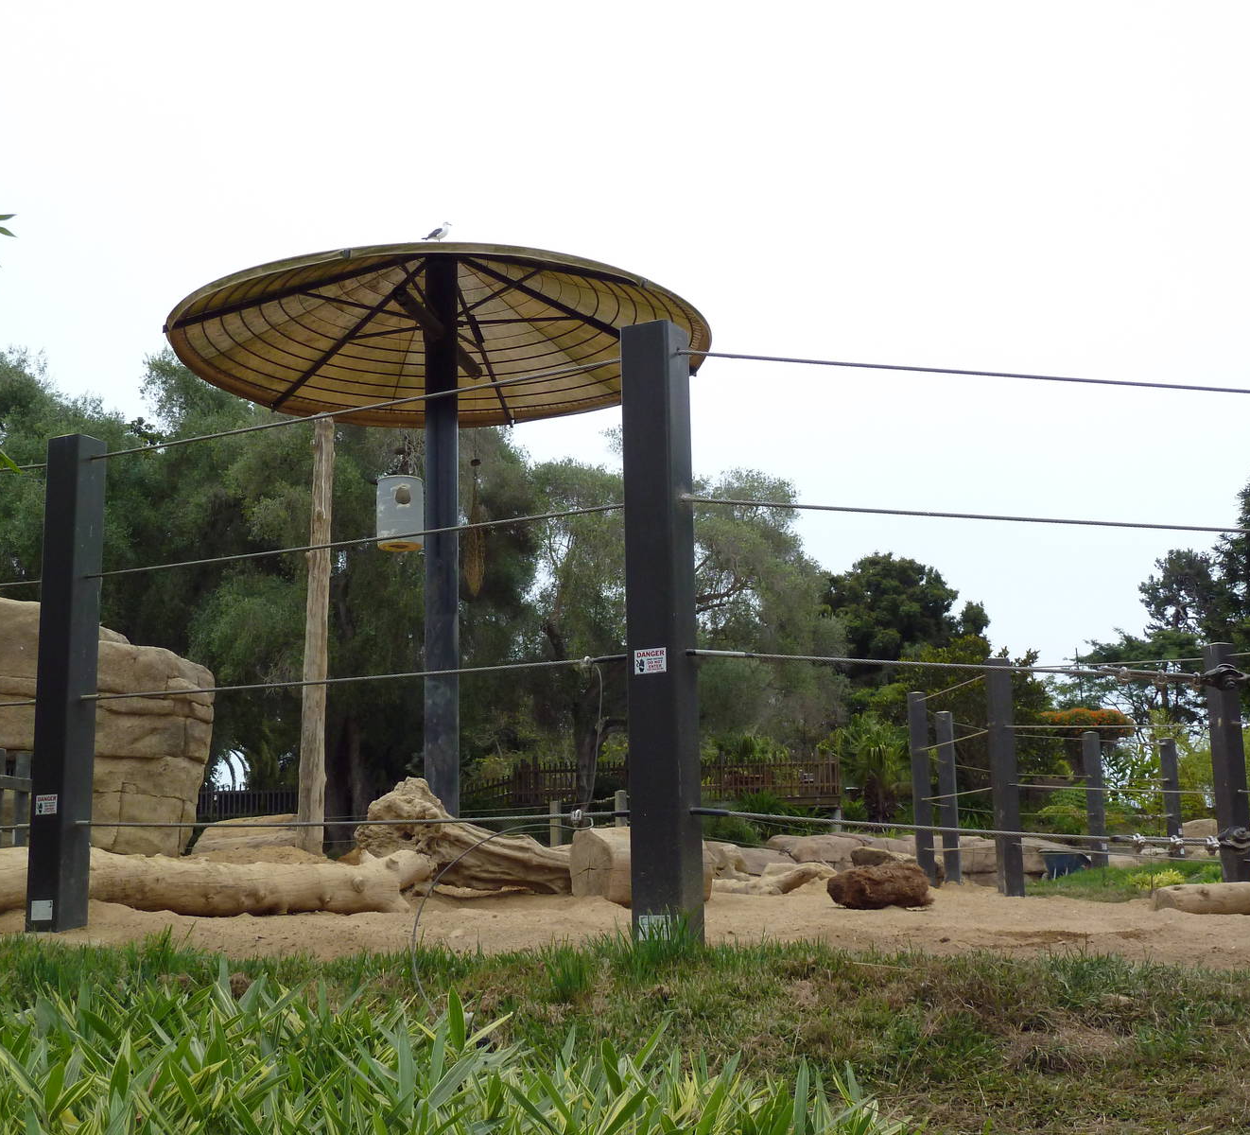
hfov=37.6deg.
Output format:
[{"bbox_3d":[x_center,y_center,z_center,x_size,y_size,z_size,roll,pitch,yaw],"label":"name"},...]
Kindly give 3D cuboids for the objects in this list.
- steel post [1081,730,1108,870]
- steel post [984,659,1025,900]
[{"bbox_3d":[7.764,3.946,30.223,0.207,2.420,0.207,-10,-15,38],"label":"steel post"},{"bbox_3d":[4.005,2.197,19.352,0.203,2.450,0.203,1,-12,-8],"label":"steel post"}]

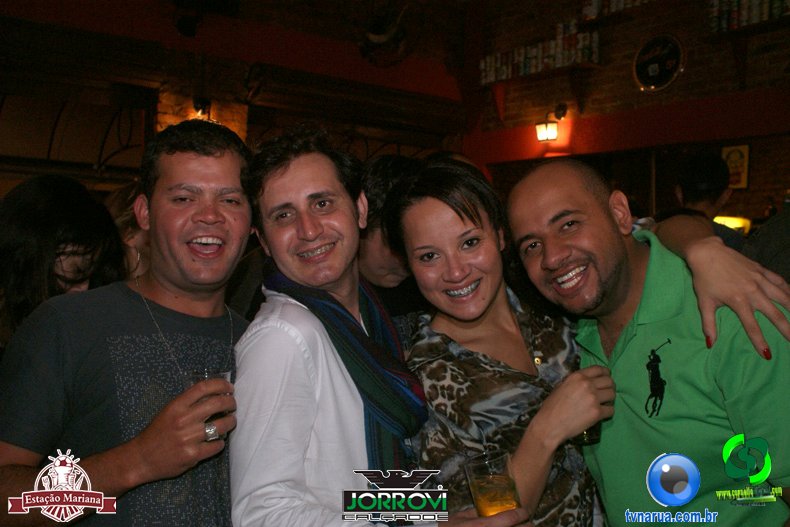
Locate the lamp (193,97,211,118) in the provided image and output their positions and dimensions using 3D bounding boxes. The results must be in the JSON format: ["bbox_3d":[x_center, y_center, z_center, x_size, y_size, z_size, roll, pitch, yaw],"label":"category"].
[{"bbox_3d":[-1.359,-1.043,4.712,0.130,0.330,0.230,1,3,-35],"label":"lamp"}]

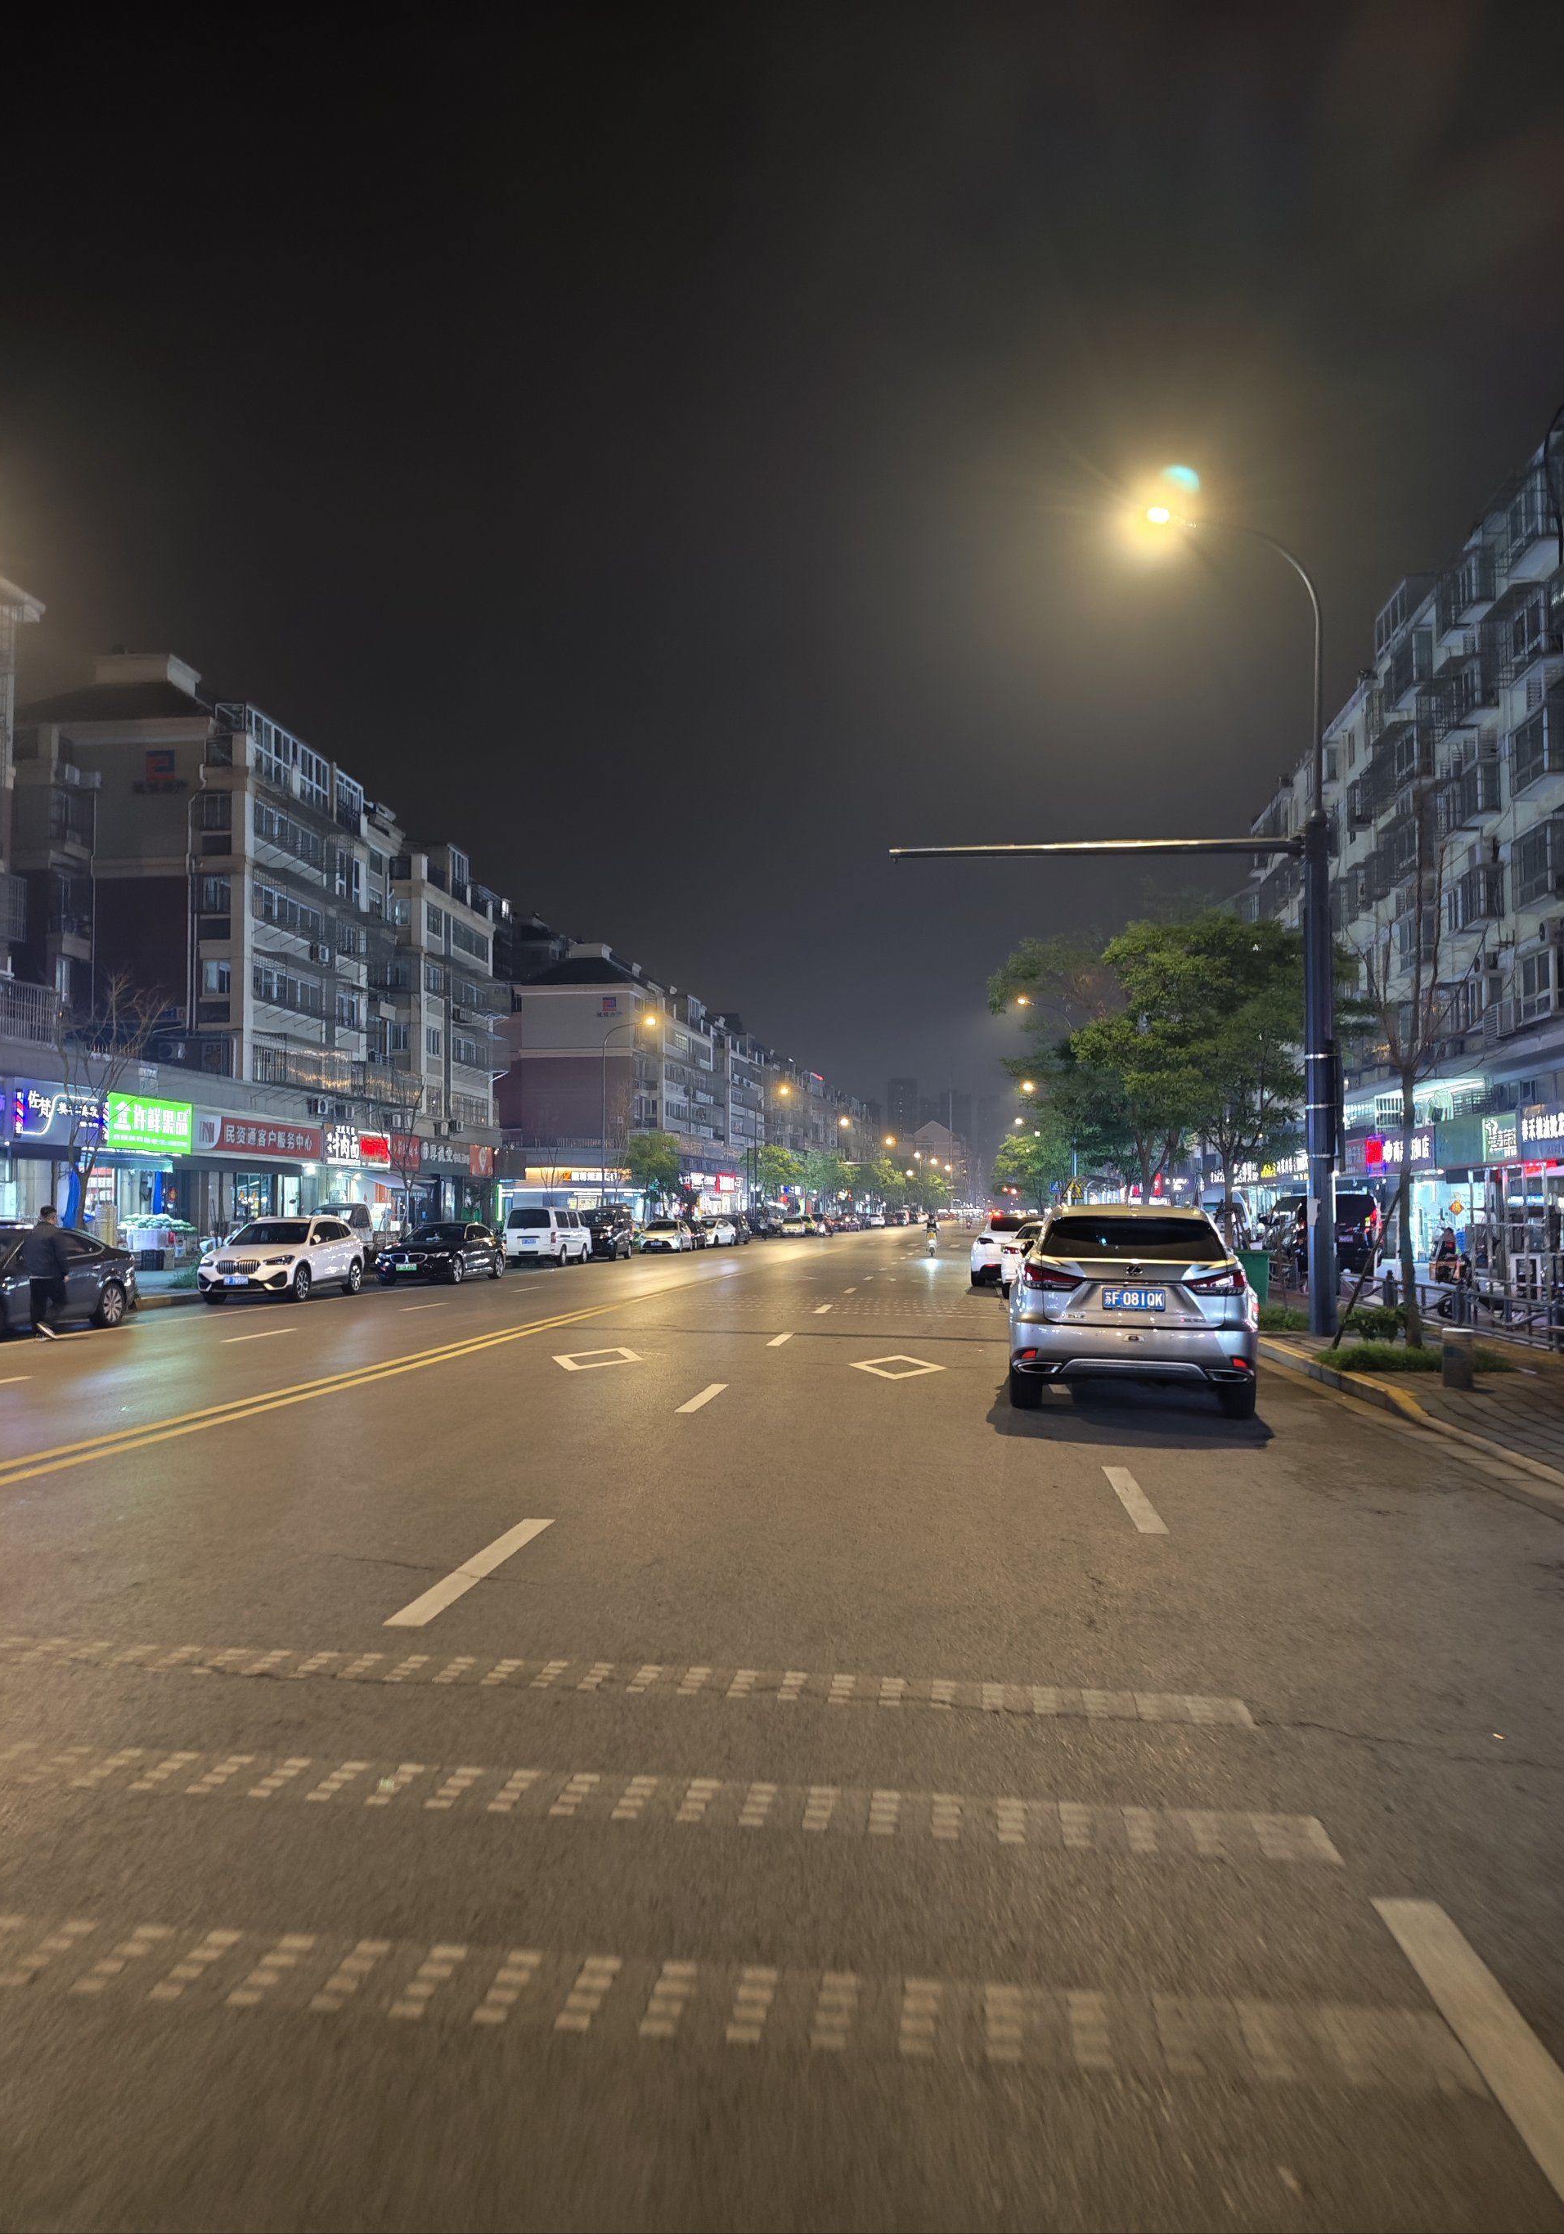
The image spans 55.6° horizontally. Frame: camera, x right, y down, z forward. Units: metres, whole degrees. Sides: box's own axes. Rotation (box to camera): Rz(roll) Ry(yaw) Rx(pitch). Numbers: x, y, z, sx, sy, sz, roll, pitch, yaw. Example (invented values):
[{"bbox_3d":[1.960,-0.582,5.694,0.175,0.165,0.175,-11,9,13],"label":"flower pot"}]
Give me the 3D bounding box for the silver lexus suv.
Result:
[{"bbox_3d":[3.018,1.553,12.995,1.895,1.690,4.890,-1,-4,11],"label":"silver lexus suv"}]

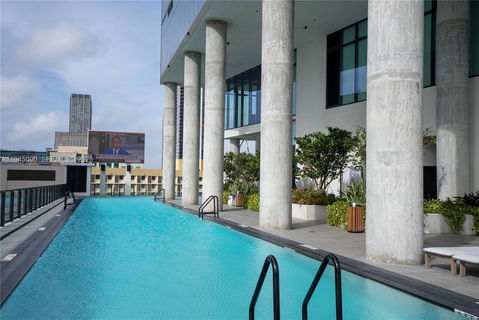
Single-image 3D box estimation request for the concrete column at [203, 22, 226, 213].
[{"bbox_3d":[-1.319,-2.336,24.889,1.083,10.097,1.083,1,-3,0],"label":"concrete column"}]

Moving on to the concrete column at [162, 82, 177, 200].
[{"bbox_3d":[-6.075,-1.642,40.762,1.083,10.097,1.083,2,-3,-17],"label":"concrete column"}]

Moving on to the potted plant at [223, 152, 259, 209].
[{"bbox_3d":[0.298,1.221,29.500,2.500,3.500,2.300,2,-3,-17],"label":"potted plant"}]

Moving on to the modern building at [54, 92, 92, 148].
[{"bbox_3d":[-208.765,-14.930,585.903,43.665,129.858,40.000,2,-3,-17],"label":"modern building"}]

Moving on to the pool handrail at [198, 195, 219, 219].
[{"bbox_3d":[-1.329,2.048,19.991,0.820,1.000,0.600,2,-3,-17],"label":"pool handrail"}]

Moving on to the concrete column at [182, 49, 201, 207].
[{"bbox_3d":[-3.175,-2.065,31.080,1.083,10.097,1.083,2,-3,-17],"label":"concrete column"}]

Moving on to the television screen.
[{"bbox_3d":[-11.869,-1.180,45.237,5.222,2.917,0.300,2,-3,-17],"label":"television screen"}]

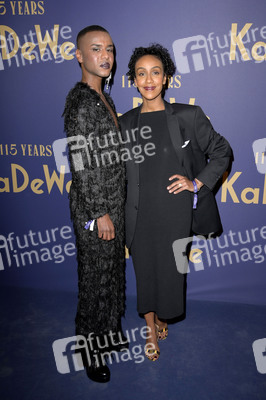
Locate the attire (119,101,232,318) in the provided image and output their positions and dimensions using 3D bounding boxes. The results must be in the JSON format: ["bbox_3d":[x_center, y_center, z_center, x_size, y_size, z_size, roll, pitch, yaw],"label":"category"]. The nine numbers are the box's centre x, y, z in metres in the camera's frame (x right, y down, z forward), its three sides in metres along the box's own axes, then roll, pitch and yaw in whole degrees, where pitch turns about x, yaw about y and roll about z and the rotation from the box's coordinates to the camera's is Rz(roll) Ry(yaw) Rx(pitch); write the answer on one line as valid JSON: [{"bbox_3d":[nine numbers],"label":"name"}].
[{"bbox_3d":[0.194,0.074,1.966,0.600,1.190,0.350,4,14,12],"label":"attire"}]

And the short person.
[{"bbox_3d":[0.189,0.054,1.961,0.610,1.670,0.400,4,14,12],"label":"short person"}]

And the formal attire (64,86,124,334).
[{"bbox_3d":[-0.206,0.115,1.864,0.320,1.370,0.440,10,17,34],"label":"formal attire"}]

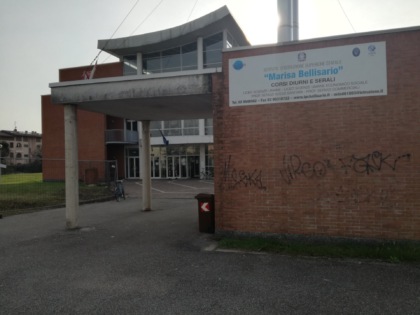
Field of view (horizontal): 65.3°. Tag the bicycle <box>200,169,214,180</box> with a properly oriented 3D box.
[{"bbox_3d":[-0.211,1.654,31.500,1.680,1.080,0.550,-1,-1,18],"label":"bicycle"}]

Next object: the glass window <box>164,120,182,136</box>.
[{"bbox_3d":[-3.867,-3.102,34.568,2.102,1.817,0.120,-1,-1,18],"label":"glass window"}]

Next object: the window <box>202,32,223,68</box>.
[{"bbox_3d":[0.316,-10.813,33.340,2.106,3.732,0.120,-1,-1,18],"label":"window"}]

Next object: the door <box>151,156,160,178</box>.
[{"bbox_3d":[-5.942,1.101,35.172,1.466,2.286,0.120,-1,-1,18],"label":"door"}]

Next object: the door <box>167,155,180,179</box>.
[{"bbox_3d":[-3.789,1.058,34.482,1.558,2.283,0.120,-1,-1,18],"label":"door"}]

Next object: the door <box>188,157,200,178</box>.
[{"bbox_3d":[-1.619,1.052,33.787,1.364,2.247,0.120,-1,-1,18],"label":"door"}]

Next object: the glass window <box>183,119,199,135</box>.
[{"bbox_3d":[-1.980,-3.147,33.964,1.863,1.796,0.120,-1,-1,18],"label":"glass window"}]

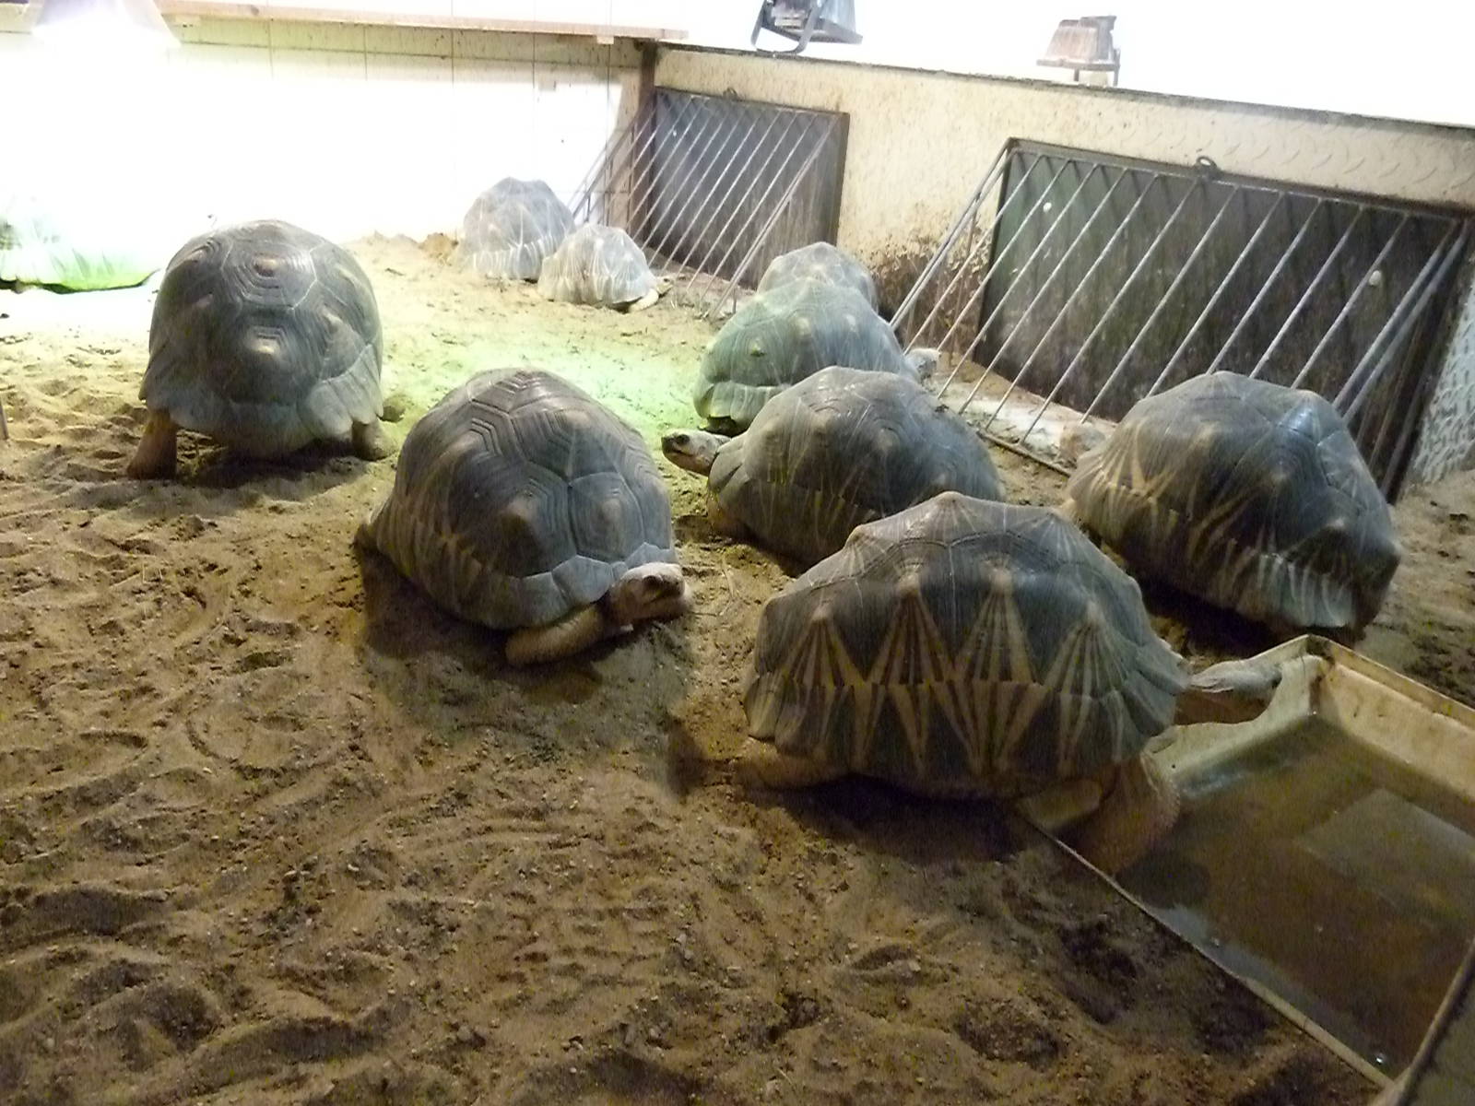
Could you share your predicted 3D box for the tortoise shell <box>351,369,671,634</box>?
[{"bbox_3d":[-0.222,-0.078,1.075,0.363,0.200,0.275,25,33,36],"label":"tortoise shell"}]

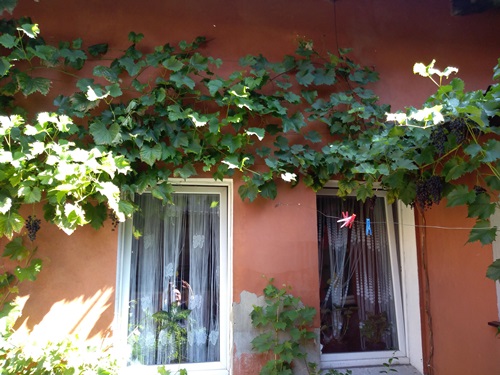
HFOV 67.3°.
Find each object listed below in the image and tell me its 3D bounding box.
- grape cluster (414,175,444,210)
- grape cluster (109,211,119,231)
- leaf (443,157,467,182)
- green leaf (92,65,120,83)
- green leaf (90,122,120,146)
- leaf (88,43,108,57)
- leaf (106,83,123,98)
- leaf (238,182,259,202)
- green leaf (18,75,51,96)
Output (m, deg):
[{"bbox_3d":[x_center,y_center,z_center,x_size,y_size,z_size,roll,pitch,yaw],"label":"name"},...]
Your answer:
[{"bbox_3d":[1.187,0.033,2.496,0.222,0.242,0.150,1,-8,-9],"label":"grape cluster"},{"bbox_3d":[-0.769,0.186,2.115,0.070,0.124,0.070,3,-14,-10],"label":"grape cluster"},{"bbox_3d":[1.388,-0.122,2.548,0.171,0.175,0.060,1,-8,-9],"label":"leaf"},{"bbox_3d":[-0.981,-0.774,2.550,0.173,0.126,0.040,4,-18,-15],"label":"green leaf"},{"bbox_3d":[-0.883,-0.334,2.278,0.190,0.150,0.040,4,-21,-15],"label":"green leaf"},{"bbox_3d":[-1.058,-0.964,2.623,0.140,0.098,0.060,2,-8,-17],"label":"leaf"},{"bbox_3d":[-0.915,-0.655,2.536,0.108,0.108,0.060,2,-8,-16],"label":"leaf"},{"bbox_3d":[-0.010,0.028,2.577,0.132,0.148,0.050,1,-8,-9],"label":"leaf"},{"bbox_3d":[-1.409,-0.667,2.455,0.209,0.144,0.060,3,-8,-20],"label":"green leaf"}]

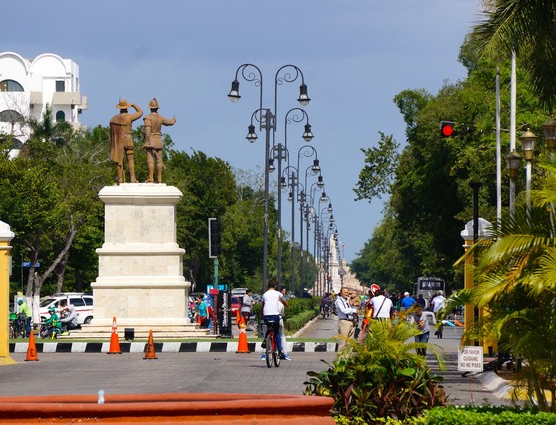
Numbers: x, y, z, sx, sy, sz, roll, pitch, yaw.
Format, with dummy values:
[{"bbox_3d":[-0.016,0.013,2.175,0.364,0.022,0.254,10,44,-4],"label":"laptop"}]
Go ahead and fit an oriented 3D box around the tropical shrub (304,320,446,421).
[{"bbox_3d":[1.258,1.987,71.000,1.800,1.240,1.600,0,-1,0],"label":"tropical shrub"}]

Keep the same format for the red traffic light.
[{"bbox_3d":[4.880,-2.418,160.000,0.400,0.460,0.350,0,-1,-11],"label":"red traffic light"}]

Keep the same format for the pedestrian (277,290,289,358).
[{"bbox_3d":[0.035,2.647,131.000,0.550,1.690,0.500,0,-1,22],"label":"pedestrian"}]

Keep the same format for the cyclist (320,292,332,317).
[{"bbox_3d":[2.839,5.489,328.000,0.600,1.420,0.750,0,-1,9],"label":"cyclist"}]

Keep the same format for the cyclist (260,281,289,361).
[{"bbox_3d":[-0.073,2.246,116.300,0.560,1.660,0.750,0,-1,7],"label":"cyclist"}]

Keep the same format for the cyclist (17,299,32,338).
[{"bbox_3d":[-8.422,3.527,185.000,0.480,1.360,0.500,0,-1,18],"label":"cyclist"}]

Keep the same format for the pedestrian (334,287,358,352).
[{"bbox_3d":[1.481,2.489,121.000,0.420,1.710,0.520,-1,-1,41],"label":"pedestrian"}]

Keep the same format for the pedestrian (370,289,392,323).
[{"bbox_3d":[2.260,2.443,121.000,0.500,1.730,0.400,0,-1,-9],"label":"pedestrian"}]

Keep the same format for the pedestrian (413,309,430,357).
[{"bbox_3d":[3.523,2.909,135.500,0.500,1.280,0.340,0,-1,9],"label":"pedestrian"}]

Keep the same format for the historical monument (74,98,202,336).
[{"bbox_3d":[-4.052,0.160,162.000,4.400,7.000,4.200,0,-1,1],"label":"historical monument"}]

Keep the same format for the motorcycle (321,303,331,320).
[{"bbox_3d":[2.821,5.843,328.000,0.700,1.100,1.900,0,-1,6],"label":"motorcycle"}]

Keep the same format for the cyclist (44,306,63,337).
[{"bbox_3d":[-7.191,3.518,178.000,0.850,1.180,0.500,0,-1,-26],"label":"cyclist"}]

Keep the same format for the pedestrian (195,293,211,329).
[{"bbox_3d":[-2.409,3.358,178.000,0.420,1.500,0.460,1,-1,-35],"label":"pedestrian"}]

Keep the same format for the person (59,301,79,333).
[{"bbox_3d":[-7.221,3.749,192.000,0.750,1.200,0.500,0,-1,-12],"label":"person"}]

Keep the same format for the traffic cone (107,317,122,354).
[{"bbox_3d":[-4.148,3.134,141.500,0.380,0.940,0.380,0,-1,0],"label":"traffic cone"}]

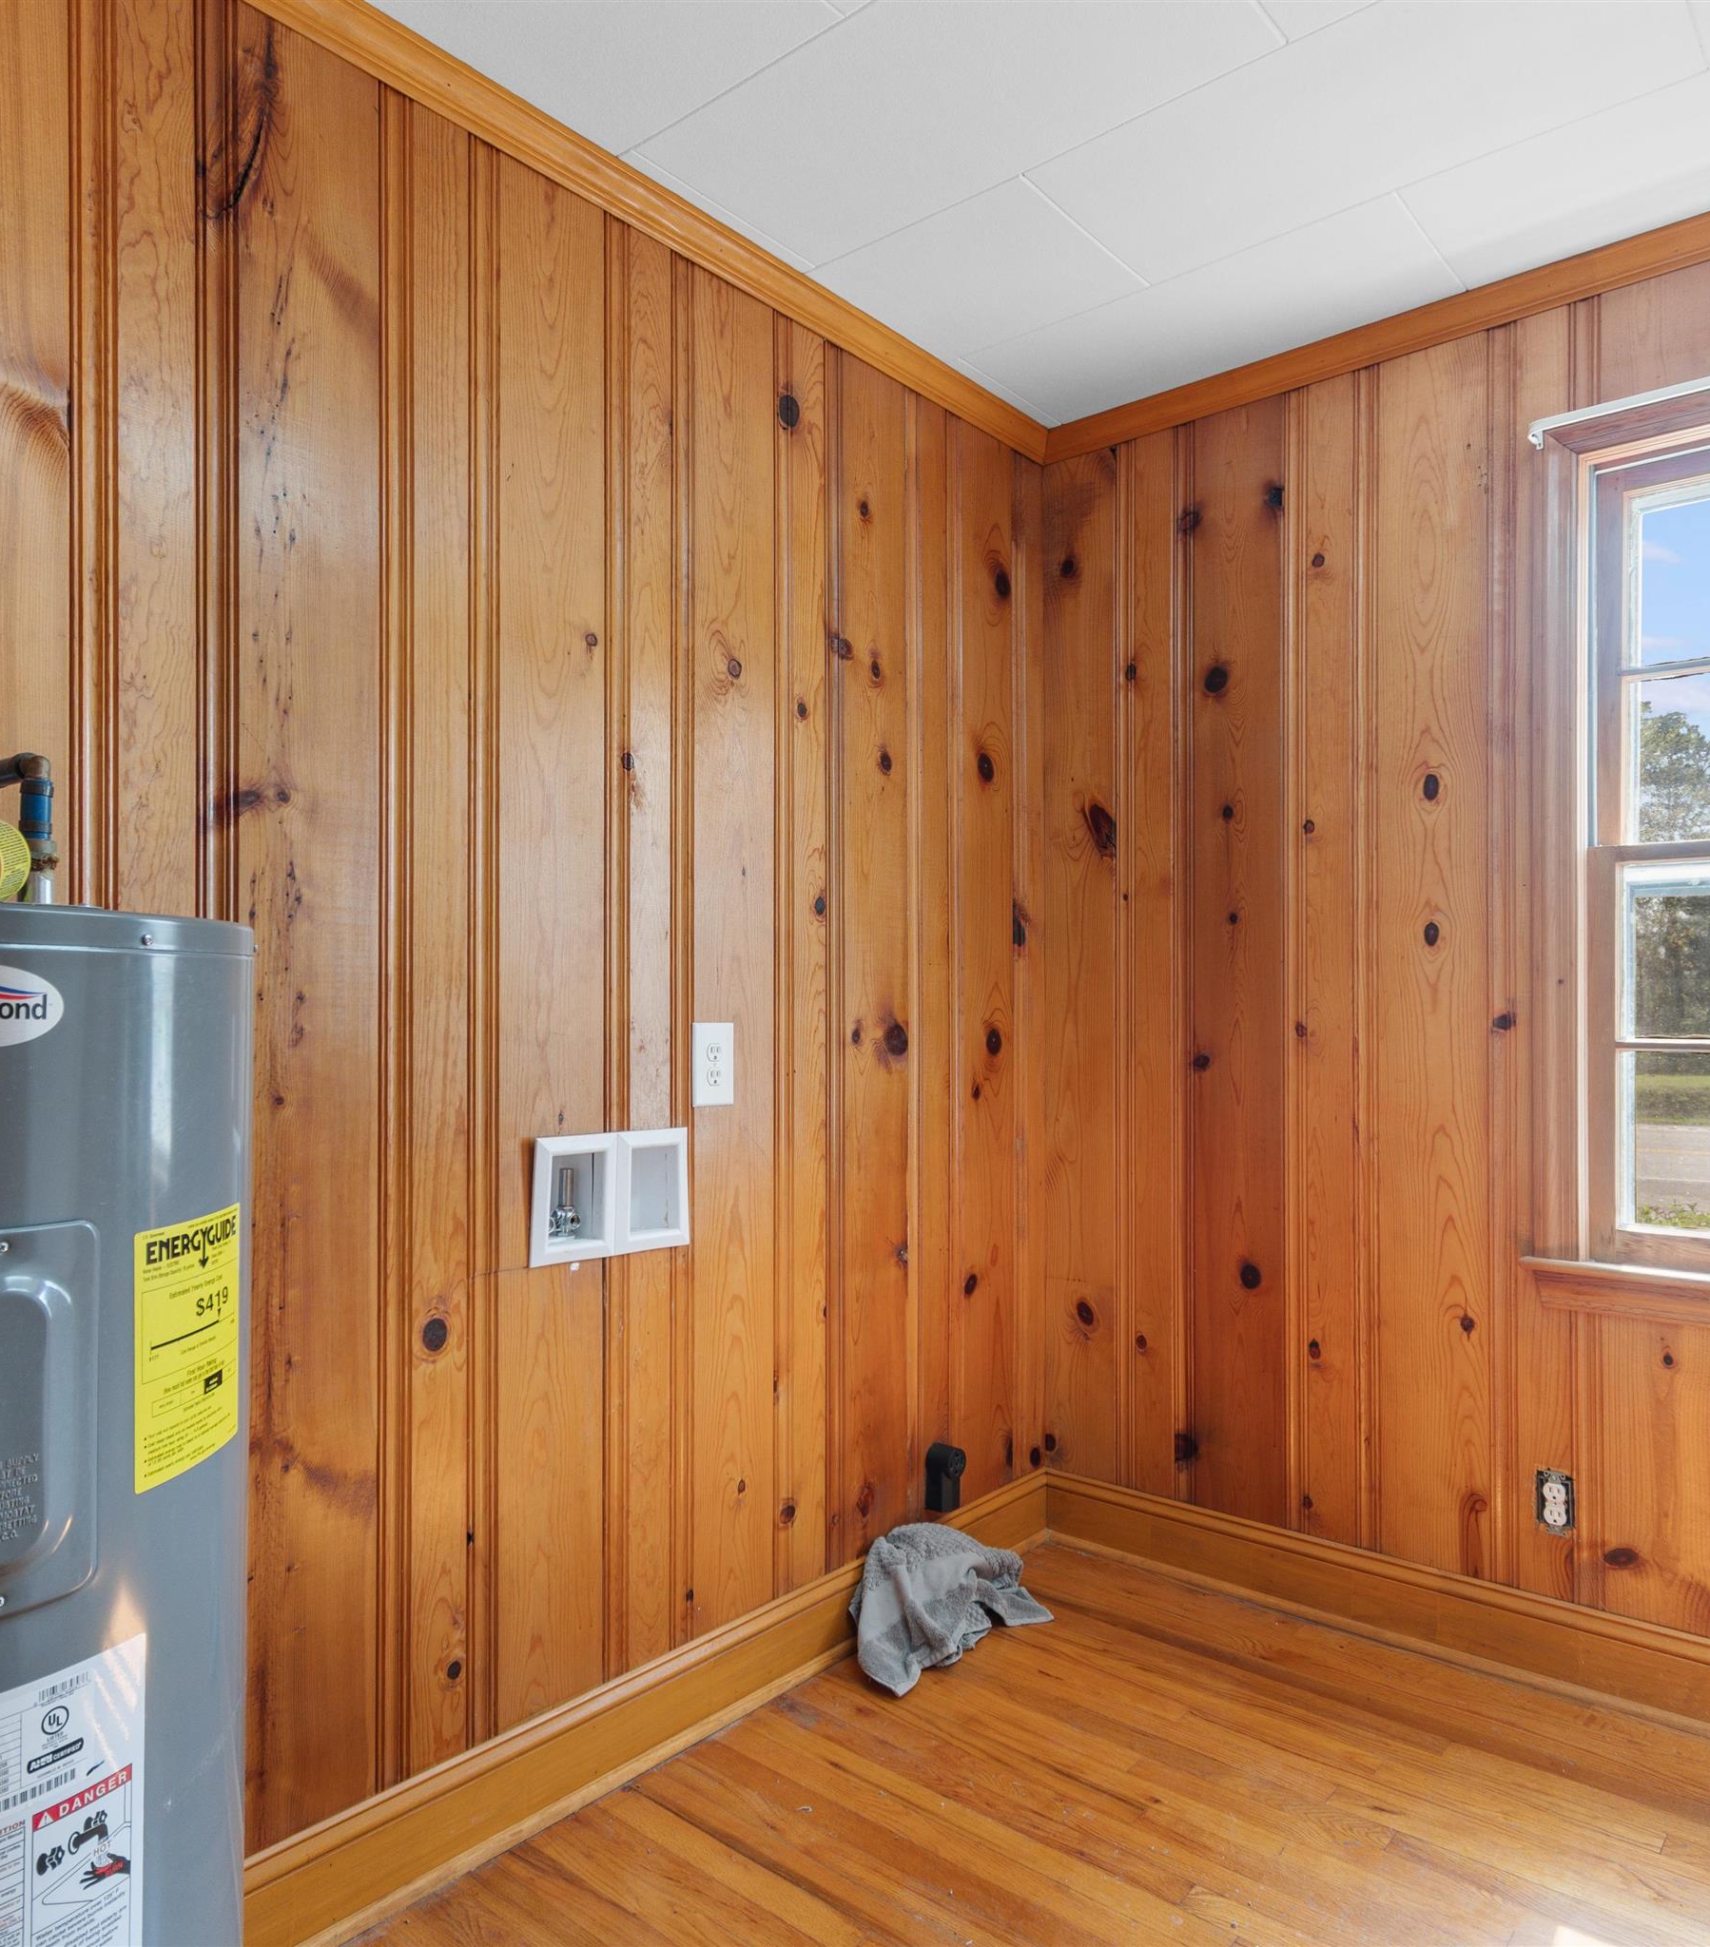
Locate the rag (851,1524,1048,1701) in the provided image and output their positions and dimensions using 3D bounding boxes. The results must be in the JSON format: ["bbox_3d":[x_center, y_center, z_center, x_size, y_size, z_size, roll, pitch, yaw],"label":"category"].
[{"bbox_3d":[0.160,1.150,2.245,0.215,0.165,0.370,-1,-1,42],"label":"rag"}]

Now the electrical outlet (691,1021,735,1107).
[{"bbox_3d":[-0.225,0.146,1.955,0.008,0.130,0.085,-1,-1,42],"label":"electrical outlet"}]

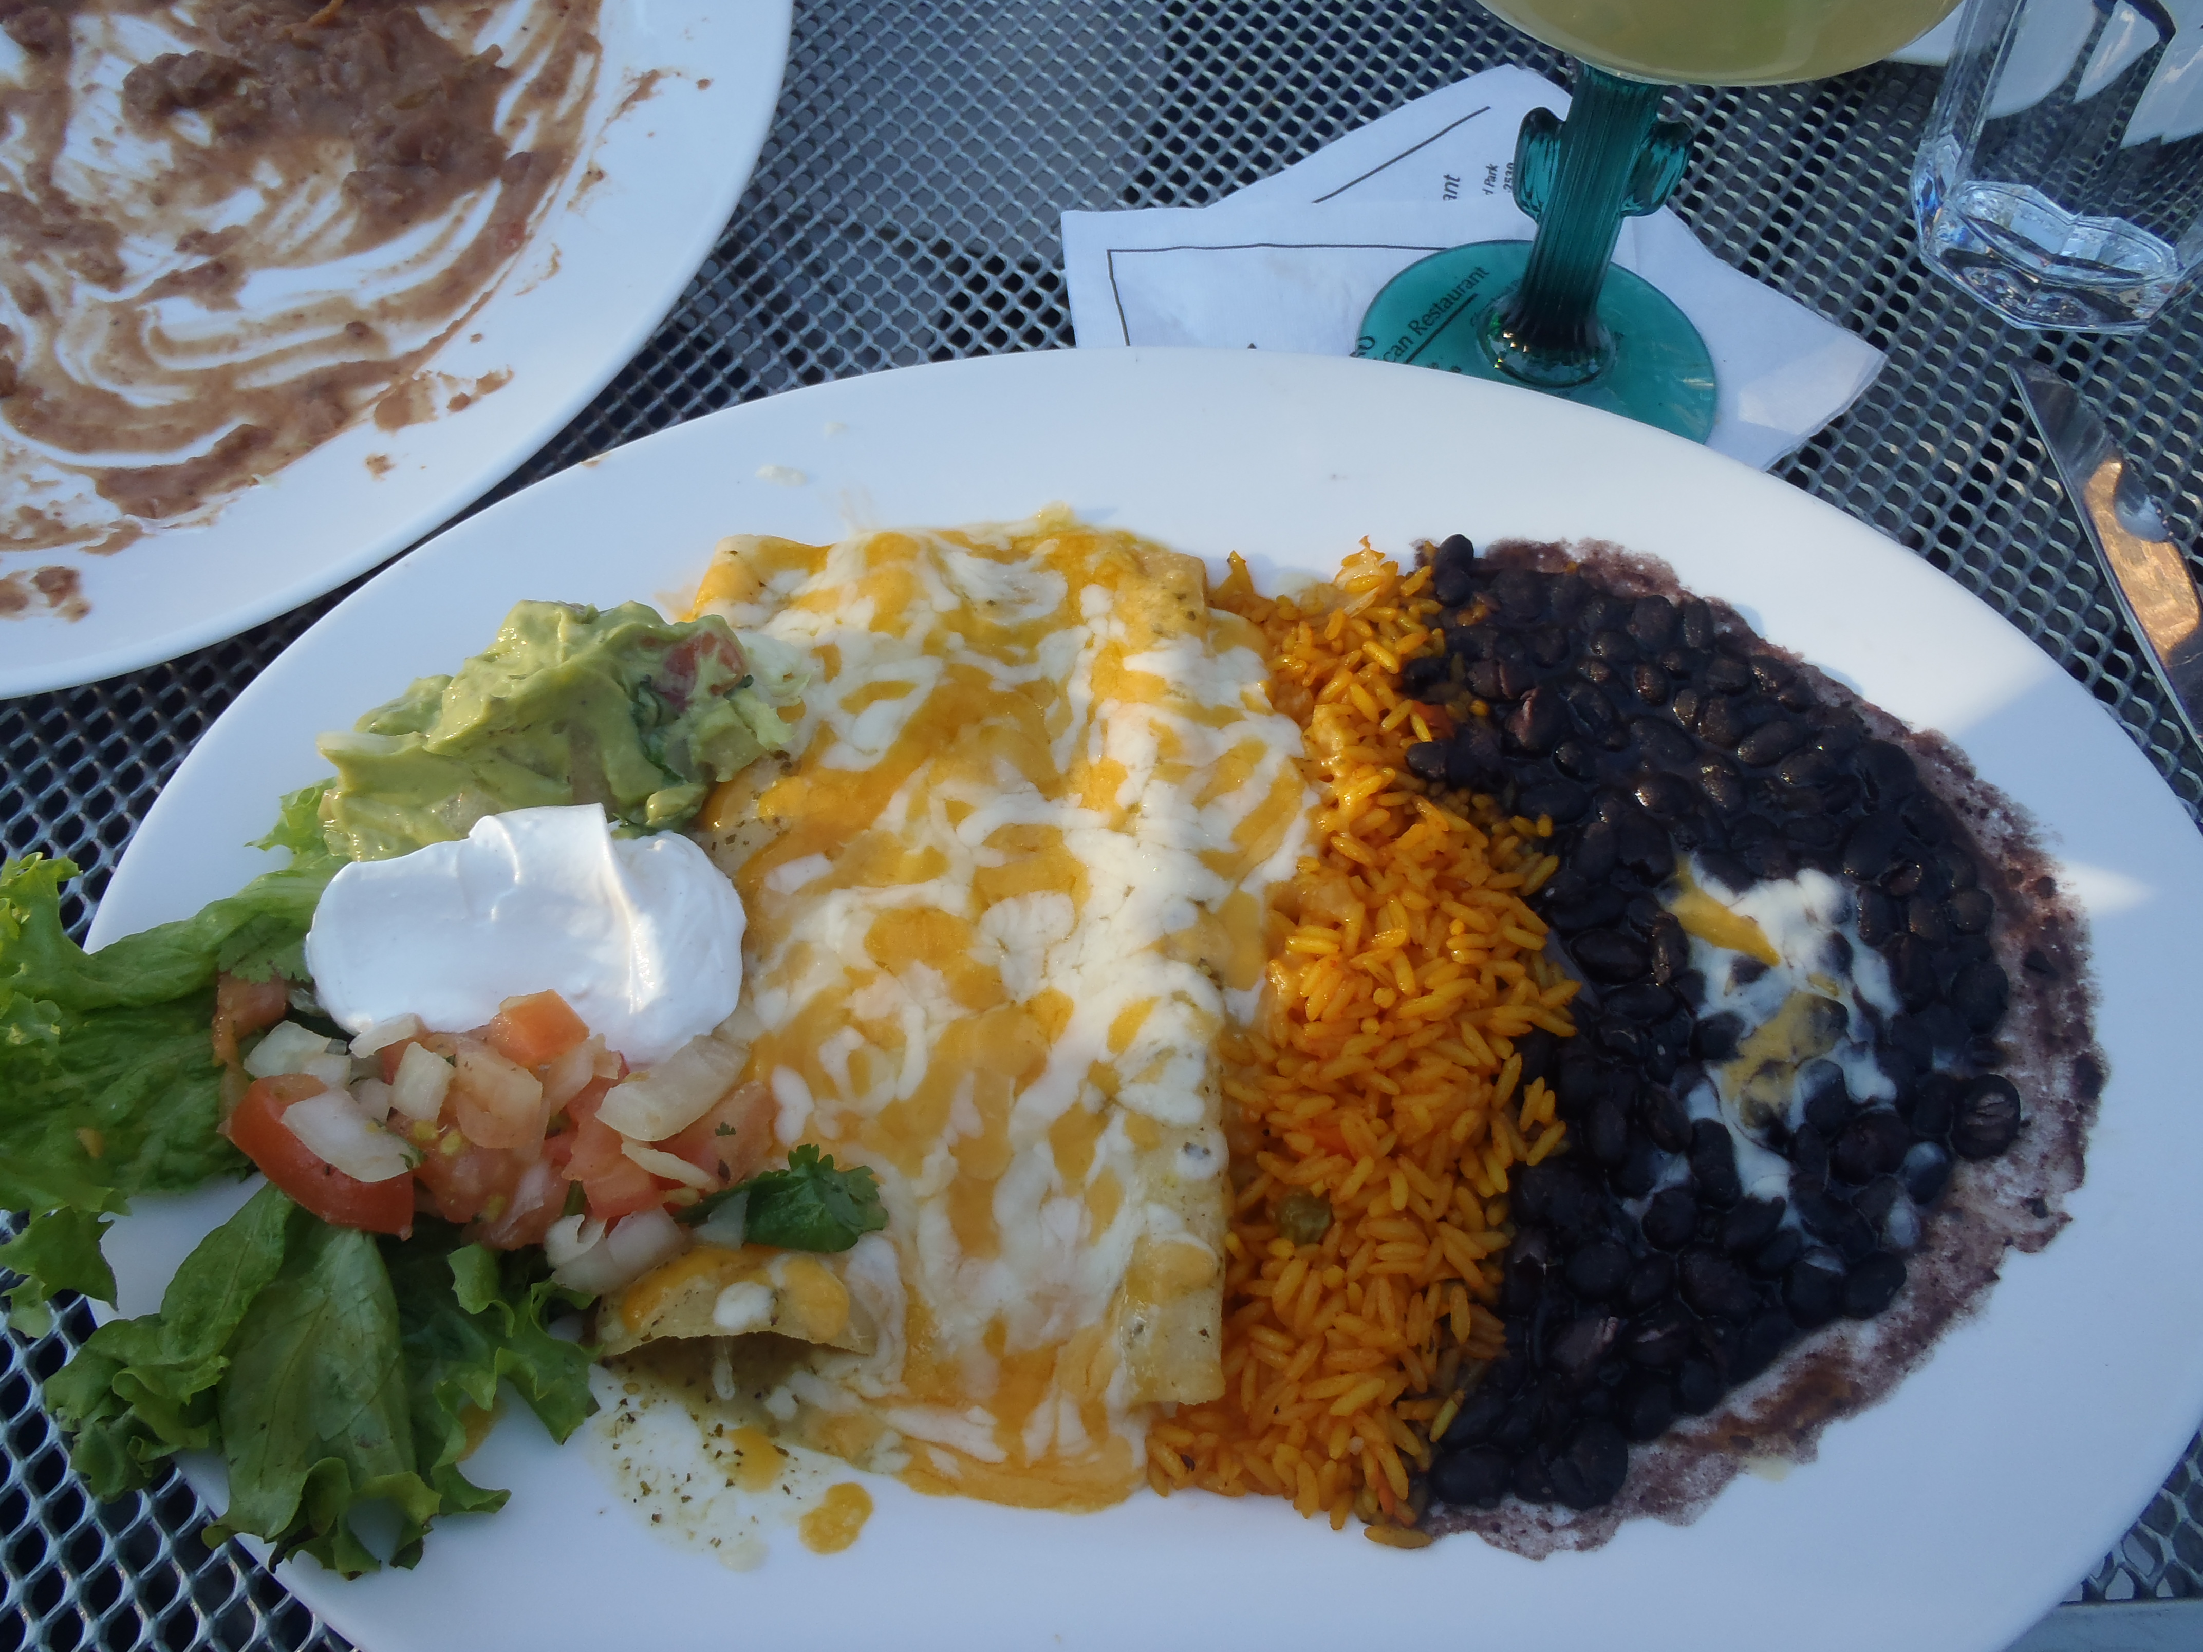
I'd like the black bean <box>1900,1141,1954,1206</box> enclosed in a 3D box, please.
[{"bbox_3d":[0.131,0.055,0.283,0.008,0.007,0.011,20,61,10],"label":"black bean"}]

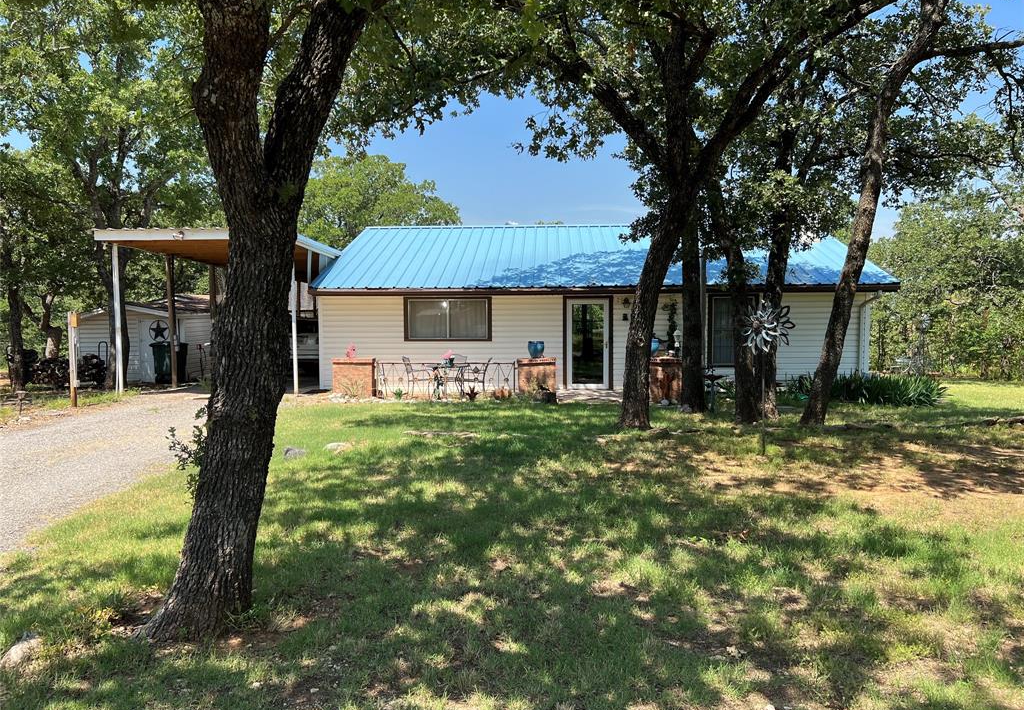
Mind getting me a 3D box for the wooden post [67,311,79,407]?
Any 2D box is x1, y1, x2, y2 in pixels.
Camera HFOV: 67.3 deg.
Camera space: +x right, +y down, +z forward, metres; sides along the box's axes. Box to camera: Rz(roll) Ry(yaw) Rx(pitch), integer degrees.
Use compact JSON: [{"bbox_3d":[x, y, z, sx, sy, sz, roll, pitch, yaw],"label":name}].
[{"bbox_3d":[-7.628,0.081,13.352,0.120,1.670,0.120,0,3,3],"label":"wooden post"}]

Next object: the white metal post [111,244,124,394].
[{"bbox_3d":[-8.133,-0.767,15.910,0.120,3.120,0.120,0,3,3],"label":"white metal post"}]

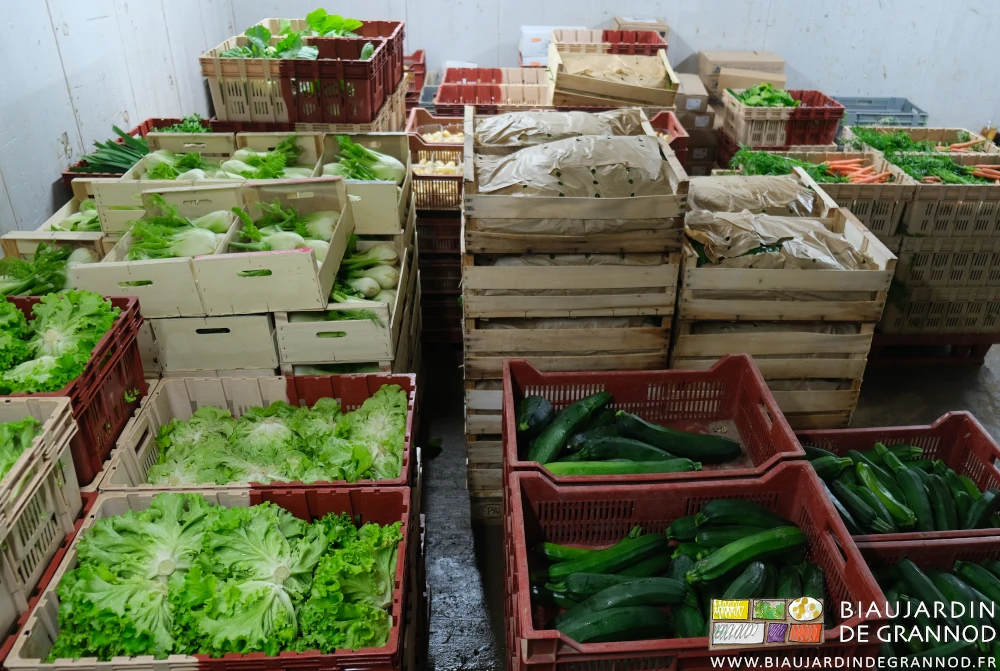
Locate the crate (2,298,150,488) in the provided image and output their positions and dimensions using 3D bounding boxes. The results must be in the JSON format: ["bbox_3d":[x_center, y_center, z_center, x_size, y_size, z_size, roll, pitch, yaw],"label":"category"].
[{"bbox_3d":[-1.096,0.125,1.578,0.600,0.240,0.400,-2,30,-3],"label":"crate"}]

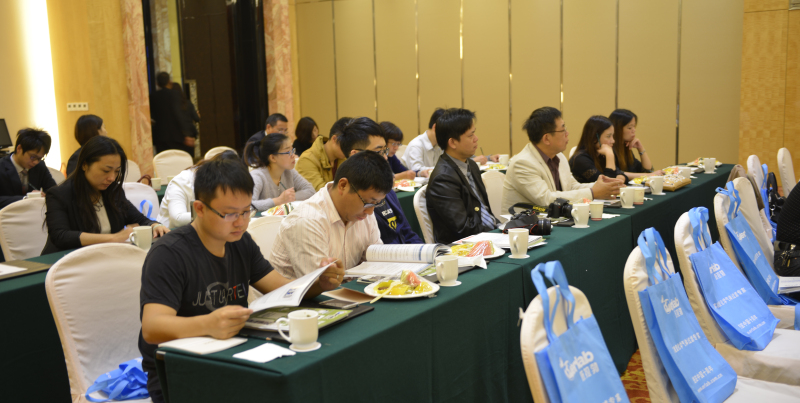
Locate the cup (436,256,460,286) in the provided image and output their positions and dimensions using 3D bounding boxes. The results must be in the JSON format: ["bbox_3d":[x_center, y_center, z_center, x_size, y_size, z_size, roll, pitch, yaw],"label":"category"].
[{"bbox_3d":[0.169,0.255,3.062,0.083,0.095,0.110,2,8,28],"label":"cup"}]

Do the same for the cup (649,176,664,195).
[{"bbox_3d":[1.553,-0.094,5.101,0.088,0.101,0.116,6,11,42],"label":"cup"}]

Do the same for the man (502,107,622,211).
[{"bbox_3d":[0.872,0.091,4.852,0.770,1.280,0.550,4,10,33],"label":"man"}]

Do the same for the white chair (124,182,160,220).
[{"bbox_3d":[-1.253,0.376,4.505,0.570,0.940,0.450,3,9,32],"label":"white chair"}]

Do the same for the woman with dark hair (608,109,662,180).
[{"bbox_3d":[1.840,-0.058,6.391,0.720,1.260,0.520,3,9,32],"label":"woman with dark hair"}]

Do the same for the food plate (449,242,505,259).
[{"bbox_3d":[0.319,0.193,3.500,0.240,0.060,0.240,-2,8,0],"label":"food plate"}]

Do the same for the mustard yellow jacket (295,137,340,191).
[{"bbox_3d":[-0.451,-0.127,5.716,0.550,0.650,0.540,4,10,33],"label":"mustard yellow jacket"}]

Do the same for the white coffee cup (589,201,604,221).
[{"bbox_3d":[1.032,0.055,4.425,0.076,0.091,0.076,-2,7,0],"label":"white coffee cup"}]

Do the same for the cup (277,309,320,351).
[{"bbox_3d":[-0.283,0.363,2.365,0.122,0.095,0.089,-4,8,-12],"label":"cup"}]

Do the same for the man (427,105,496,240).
[{"bbox_3d":[0.475,0.195,4.158,0.760,1.295,0.490,2,9,27],"label":"man"}]

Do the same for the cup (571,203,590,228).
[{"bbox_3d":[0.836,0.065,3.935,0.106,0.097,0.080,-7,10,-35],"label":"cup"}]

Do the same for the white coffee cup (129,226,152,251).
[{"bbox_3d":[-1.120,0.162,3.648,0.080,0.097,0.106,4,10,36],"label":"white coffee cup"}]

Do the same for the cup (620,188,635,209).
[{"bbox_3d":[1.247,-0.015,4.617,0.088,0.104,0.116,4,10,35],"label":"cup"}]

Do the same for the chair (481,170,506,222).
[{"bbox_3d":[0.799,0.268,5.402,0.540,0.930,0.440,3,9,32],"label":"chair"}]

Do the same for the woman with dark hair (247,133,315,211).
[{"bbox_3d":[-0.748,0.151,5.184,0.730,1.170,0.510,4,10,33],"label":"woman with dark hair"}]

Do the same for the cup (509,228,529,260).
[{"bbox_3d":[0.483,0.176,3.448,0.088,0.107,0.116,2,9,26],"label":"cup"}]

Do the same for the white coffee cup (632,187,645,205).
[{"bbox_3d":[1.410,-0.029,4.979,0.076,0.091,0.076,-2,7,0],"label":"white coffee cup"}]

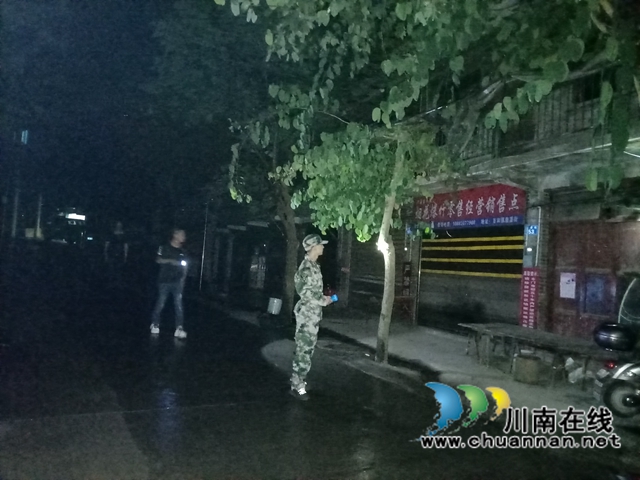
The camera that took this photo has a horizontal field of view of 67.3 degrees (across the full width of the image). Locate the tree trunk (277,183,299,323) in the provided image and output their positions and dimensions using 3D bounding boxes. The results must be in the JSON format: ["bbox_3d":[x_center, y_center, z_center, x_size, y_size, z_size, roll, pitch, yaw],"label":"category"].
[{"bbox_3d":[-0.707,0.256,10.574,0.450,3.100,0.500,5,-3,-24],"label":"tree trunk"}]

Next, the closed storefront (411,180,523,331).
[{"bbox_3d":[3.011,0.481,9.931,0.350,2.950,3.040,5,-3,-24],"label":"closed storefront"}]

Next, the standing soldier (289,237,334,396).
[{"bbox_3d":[-0.065,0.786,5.121,0.430,1.740,0.480,3,-3,9],"label":"standing soldier"}]

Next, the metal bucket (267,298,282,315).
[{"bbox_3d":[-0.975,1.425,10.300,0.280,0.320,0.280,7,-3,0],"label":"metal bucket"}]

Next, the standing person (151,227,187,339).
[{"bbox_3d":[-2.416,0.700,7.892,0.500,1.740,0.380,5,-3,-37],"label":"standing person"}]

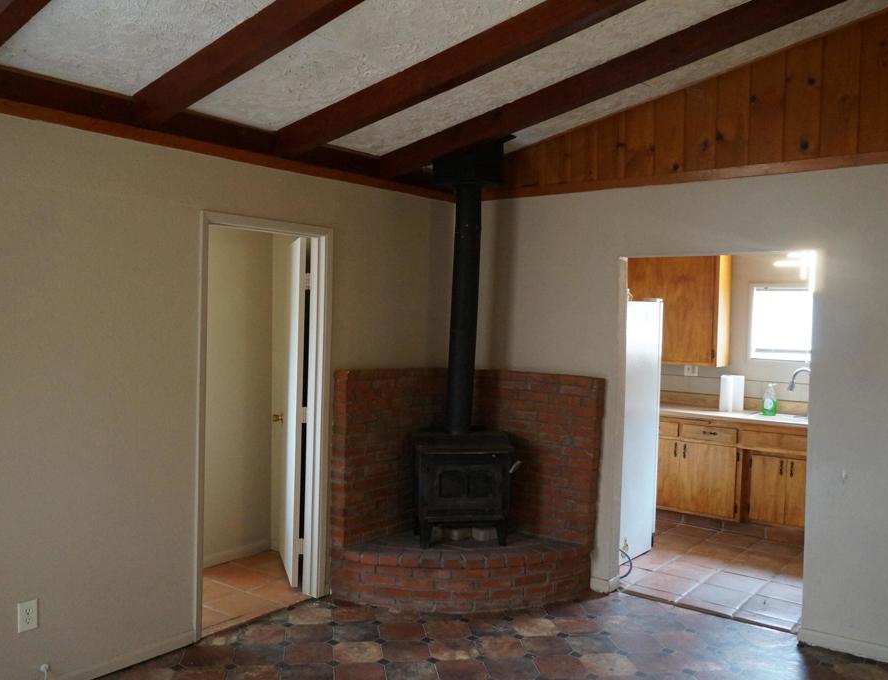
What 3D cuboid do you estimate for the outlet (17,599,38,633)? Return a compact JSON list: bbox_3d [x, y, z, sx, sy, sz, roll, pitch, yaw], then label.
[{"bbox_3d":[-1.700,1.132,3.140,0.010,0.117,0.074,3,2,39],"label":"outlet"}]

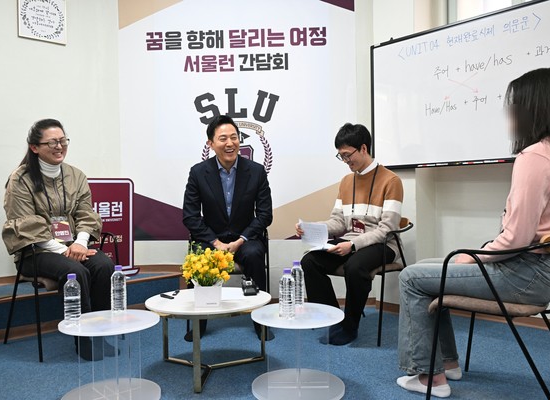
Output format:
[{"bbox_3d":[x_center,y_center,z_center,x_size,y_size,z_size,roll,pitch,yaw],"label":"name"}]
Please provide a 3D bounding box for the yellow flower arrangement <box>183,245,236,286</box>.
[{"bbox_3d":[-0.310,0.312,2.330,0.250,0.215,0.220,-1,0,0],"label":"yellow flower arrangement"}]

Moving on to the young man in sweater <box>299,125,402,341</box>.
[{"bbox_3d":[0.517,0.177,2.990,0.520,1.270,0.680,-1,0,45],"label":"young man in sweater"}]

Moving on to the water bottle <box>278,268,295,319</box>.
[{"bbox_3d":[0.052,0.390,2.090,0.066,0.205,0.066,-1,0,0],"label":"water bottle"}]

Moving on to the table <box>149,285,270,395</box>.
[{"bbox_3d":[-0.322,0.655,2.440,0.600,0.335,0.600,-1,0,0],"label":"table"}]

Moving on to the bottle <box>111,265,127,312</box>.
[{"bbox_3d":[-0.685,0.393,2.200,0.066,0.205,0.066,-1,0,0],"label":"bottle"}]

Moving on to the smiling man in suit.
[{"bbox_3d":[-0.292,0.147,3.130,0.560,1.350,0.640,-1,0,-3],"label":"smiling man in suit"}]

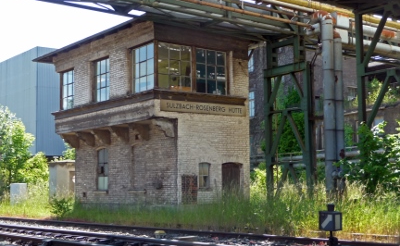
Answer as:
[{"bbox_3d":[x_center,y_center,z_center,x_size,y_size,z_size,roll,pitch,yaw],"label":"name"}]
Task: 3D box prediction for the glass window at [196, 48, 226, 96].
[{"bbox_3d":[0.459,-1.930,23.954,1.467,1.707,0.150,3,-7,-35],"label":"glass window"}]

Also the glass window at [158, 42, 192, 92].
[{"bbox_3d":[-0.882,-1.996,22.996,1.473,1.716,0.150,3,-7,-35],"label":"glass window"}]

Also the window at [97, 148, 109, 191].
[{"bbox_3d":[-4.185,2.021,27.588,0.150,1.878,1.172,3,-7,-35],"label":"window"}]

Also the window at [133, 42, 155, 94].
[{"bbox_3d":[-2.092,-2.000,23.325,0.150,1.745,1.585,3,-7,-35],"label":"window"}]

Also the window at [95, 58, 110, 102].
[{"bbox_3d":[-3.935,-1.747,25.942,0.150,1.754,1.569,3,-7,-35],"label":"window"}]

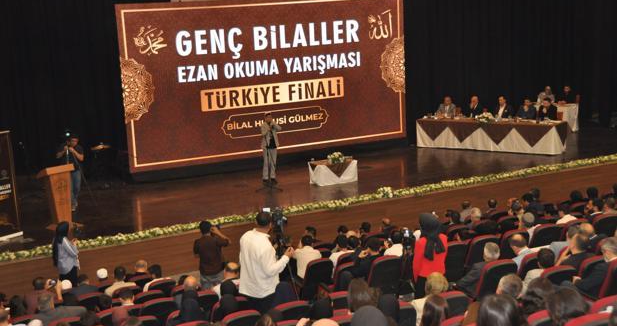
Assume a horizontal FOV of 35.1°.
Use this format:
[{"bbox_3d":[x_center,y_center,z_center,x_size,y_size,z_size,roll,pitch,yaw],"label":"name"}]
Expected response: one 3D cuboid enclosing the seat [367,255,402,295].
[{"bbox_3d":[0.969,1.724,13.710,0.560,0.980,0.650,-8,11,-25],"label":"seat"}]

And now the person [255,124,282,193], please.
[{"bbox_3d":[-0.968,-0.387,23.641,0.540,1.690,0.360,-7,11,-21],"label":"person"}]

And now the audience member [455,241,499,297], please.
[{"bbox_3d":[2.146,1.564,12.214,0.560,1.220,0.850,-7,11,-23],"label":"audience member"}]

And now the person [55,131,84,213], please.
[{"bbox_3d":[-5.238,0.221,21.567,0.600,1.680,0.460,-1,11,12],"label":"person"}]

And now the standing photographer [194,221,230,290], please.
[{"bbox_3d":[-1.540,1.783,15.866,0.560,1.720,0.450,-1,10,12],"label":"standing photographer"}]

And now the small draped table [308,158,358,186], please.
[{"bbox_3d":[0.620,0.208,23.090,1.020,0.500,0.500,-7,11,-22],"label":"small draped table"}]

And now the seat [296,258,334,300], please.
[{"bbox_3d":[0.086,1.862,14.812,0.550,0.960,0.620,-7,11,-23],"label":"seat"}]

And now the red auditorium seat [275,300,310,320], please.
[{"bbox_3d":[-0.228,1.931,10.812,0.550,0.960,0.620,-7,11,-23],"label":"red auditorium seat"}]

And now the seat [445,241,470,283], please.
[{"bbox_3d":[1.964,1.579,14.243,0.560,0.950,0.620,-8,11,-26],"label":"seat"}]

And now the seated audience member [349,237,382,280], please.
[{"bbox_3d":[0.873,1.650,14.195,0.550,1.220,0.820,-9,12,-29],"label":"seated audience member"}]

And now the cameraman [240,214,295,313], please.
[{"bbox_3d":[-0.440,1.418,11.306,0.600,1.770,0.500,1,11,17],"label":"cameraman"}]

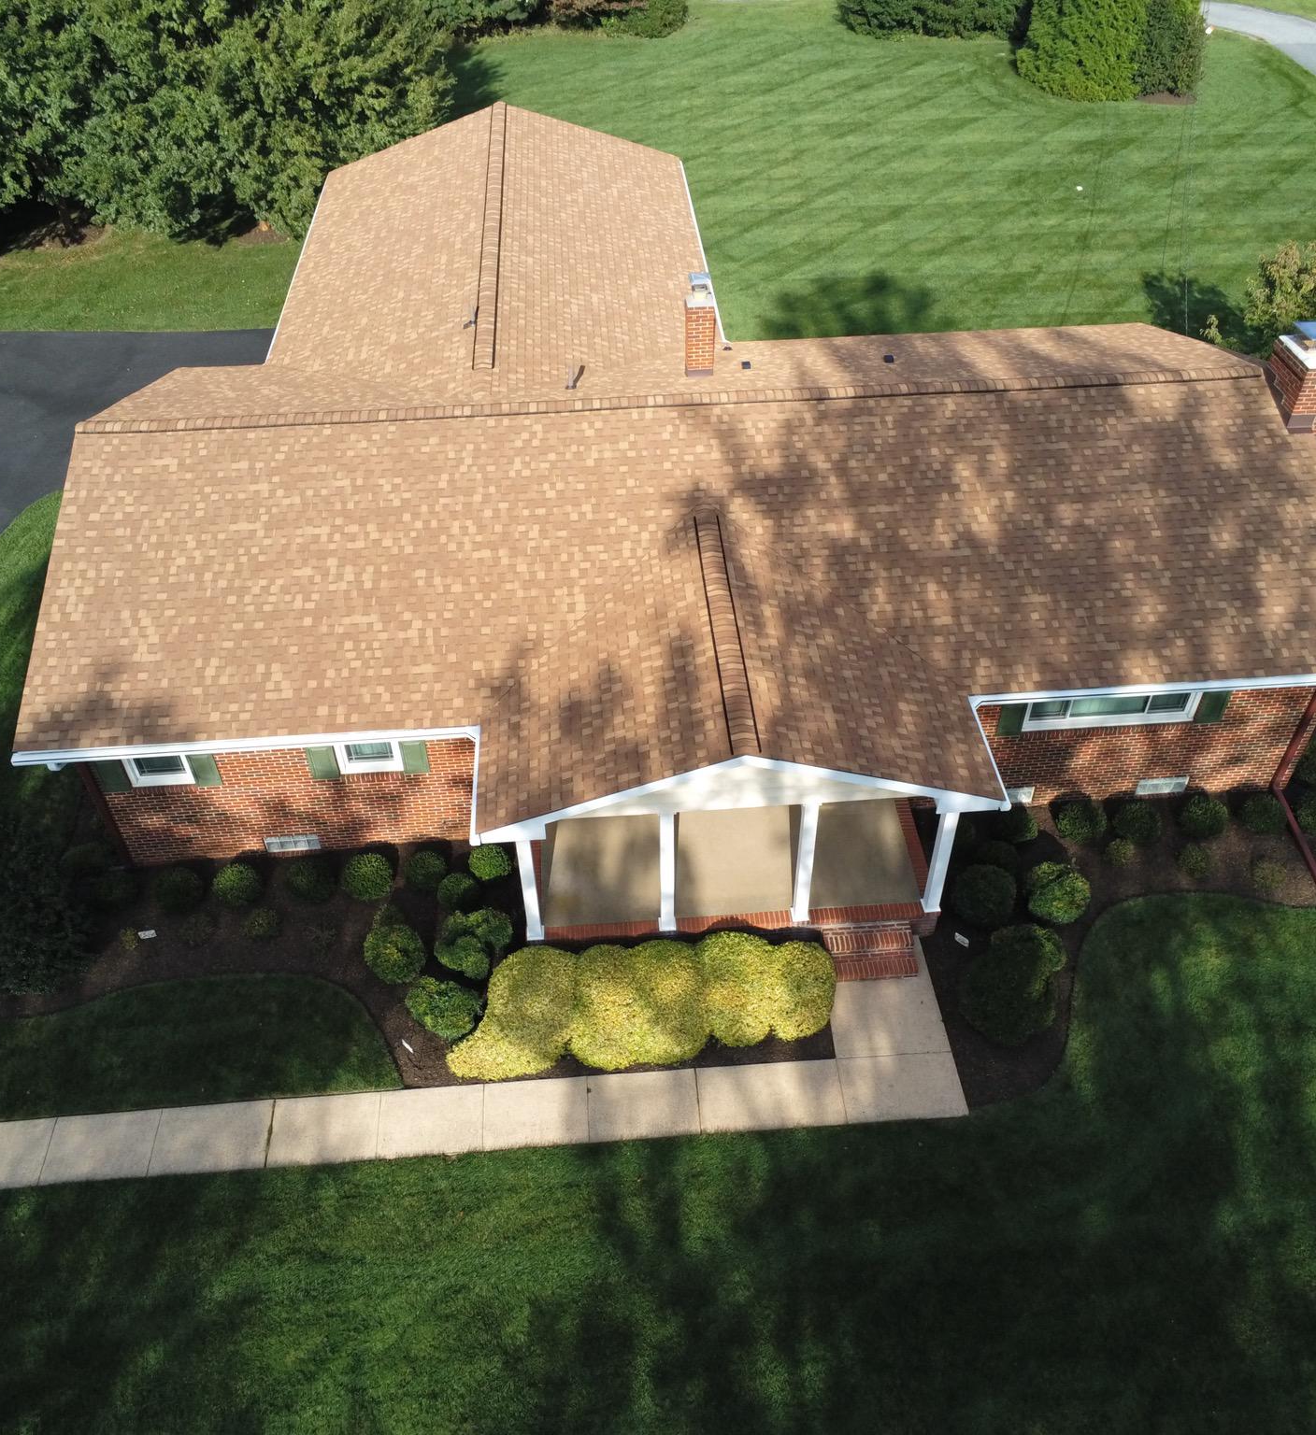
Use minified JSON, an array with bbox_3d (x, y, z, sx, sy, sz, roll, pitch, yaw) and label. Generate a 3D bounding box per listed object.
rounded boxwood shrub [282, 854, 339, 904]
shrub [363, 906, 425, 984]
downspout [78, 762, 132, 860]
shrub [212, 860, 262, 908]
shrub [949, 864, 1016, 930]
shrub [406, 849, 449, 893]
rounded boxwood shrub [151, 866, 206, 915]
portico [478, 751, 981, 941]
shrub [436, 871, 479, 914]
[{"bbox_3d":[-4.981,2.313,18.227,0.771,0.647,0.771,-3,44,-2],"label":"rounded boxwood shrub"},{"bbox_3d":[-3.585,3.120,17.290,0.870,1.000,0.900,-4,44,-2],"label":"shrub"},{"bbox_3d":[-7.849,1.211,17.906,0.100,2.750,0.085,-3,44,-2],"label":"downspout"},{"bbox_3d":[-6.074,2.401,18.324,0.690,0.680,0.690,-4,44,-2],"label":"shrub"},{"bbox_3d":[4.553,2.501,17.815,0.940,0.880,0.940,-4,44,-2],"label":"shrub"},{"bbox_3d":[-3.341,2.234,18.458,0.640,0.640,0.640,-4,44,-2],"label":"shrub"},{"bbox_3d":[-6.831,2.461,18.133,0.720,0.625,0.720,-3,44,-2],"label":"rounded boxwood shrub"},{"bbox_3d":[0.946,0.829,16.717,6.500,3.550,2.580,-3,44,-2],"label":"portico"},{"bbox_3d":[-2.863,2.510,18.176,0.620,0.620,0.620,-4,44,-2],"label":"shrub"}]

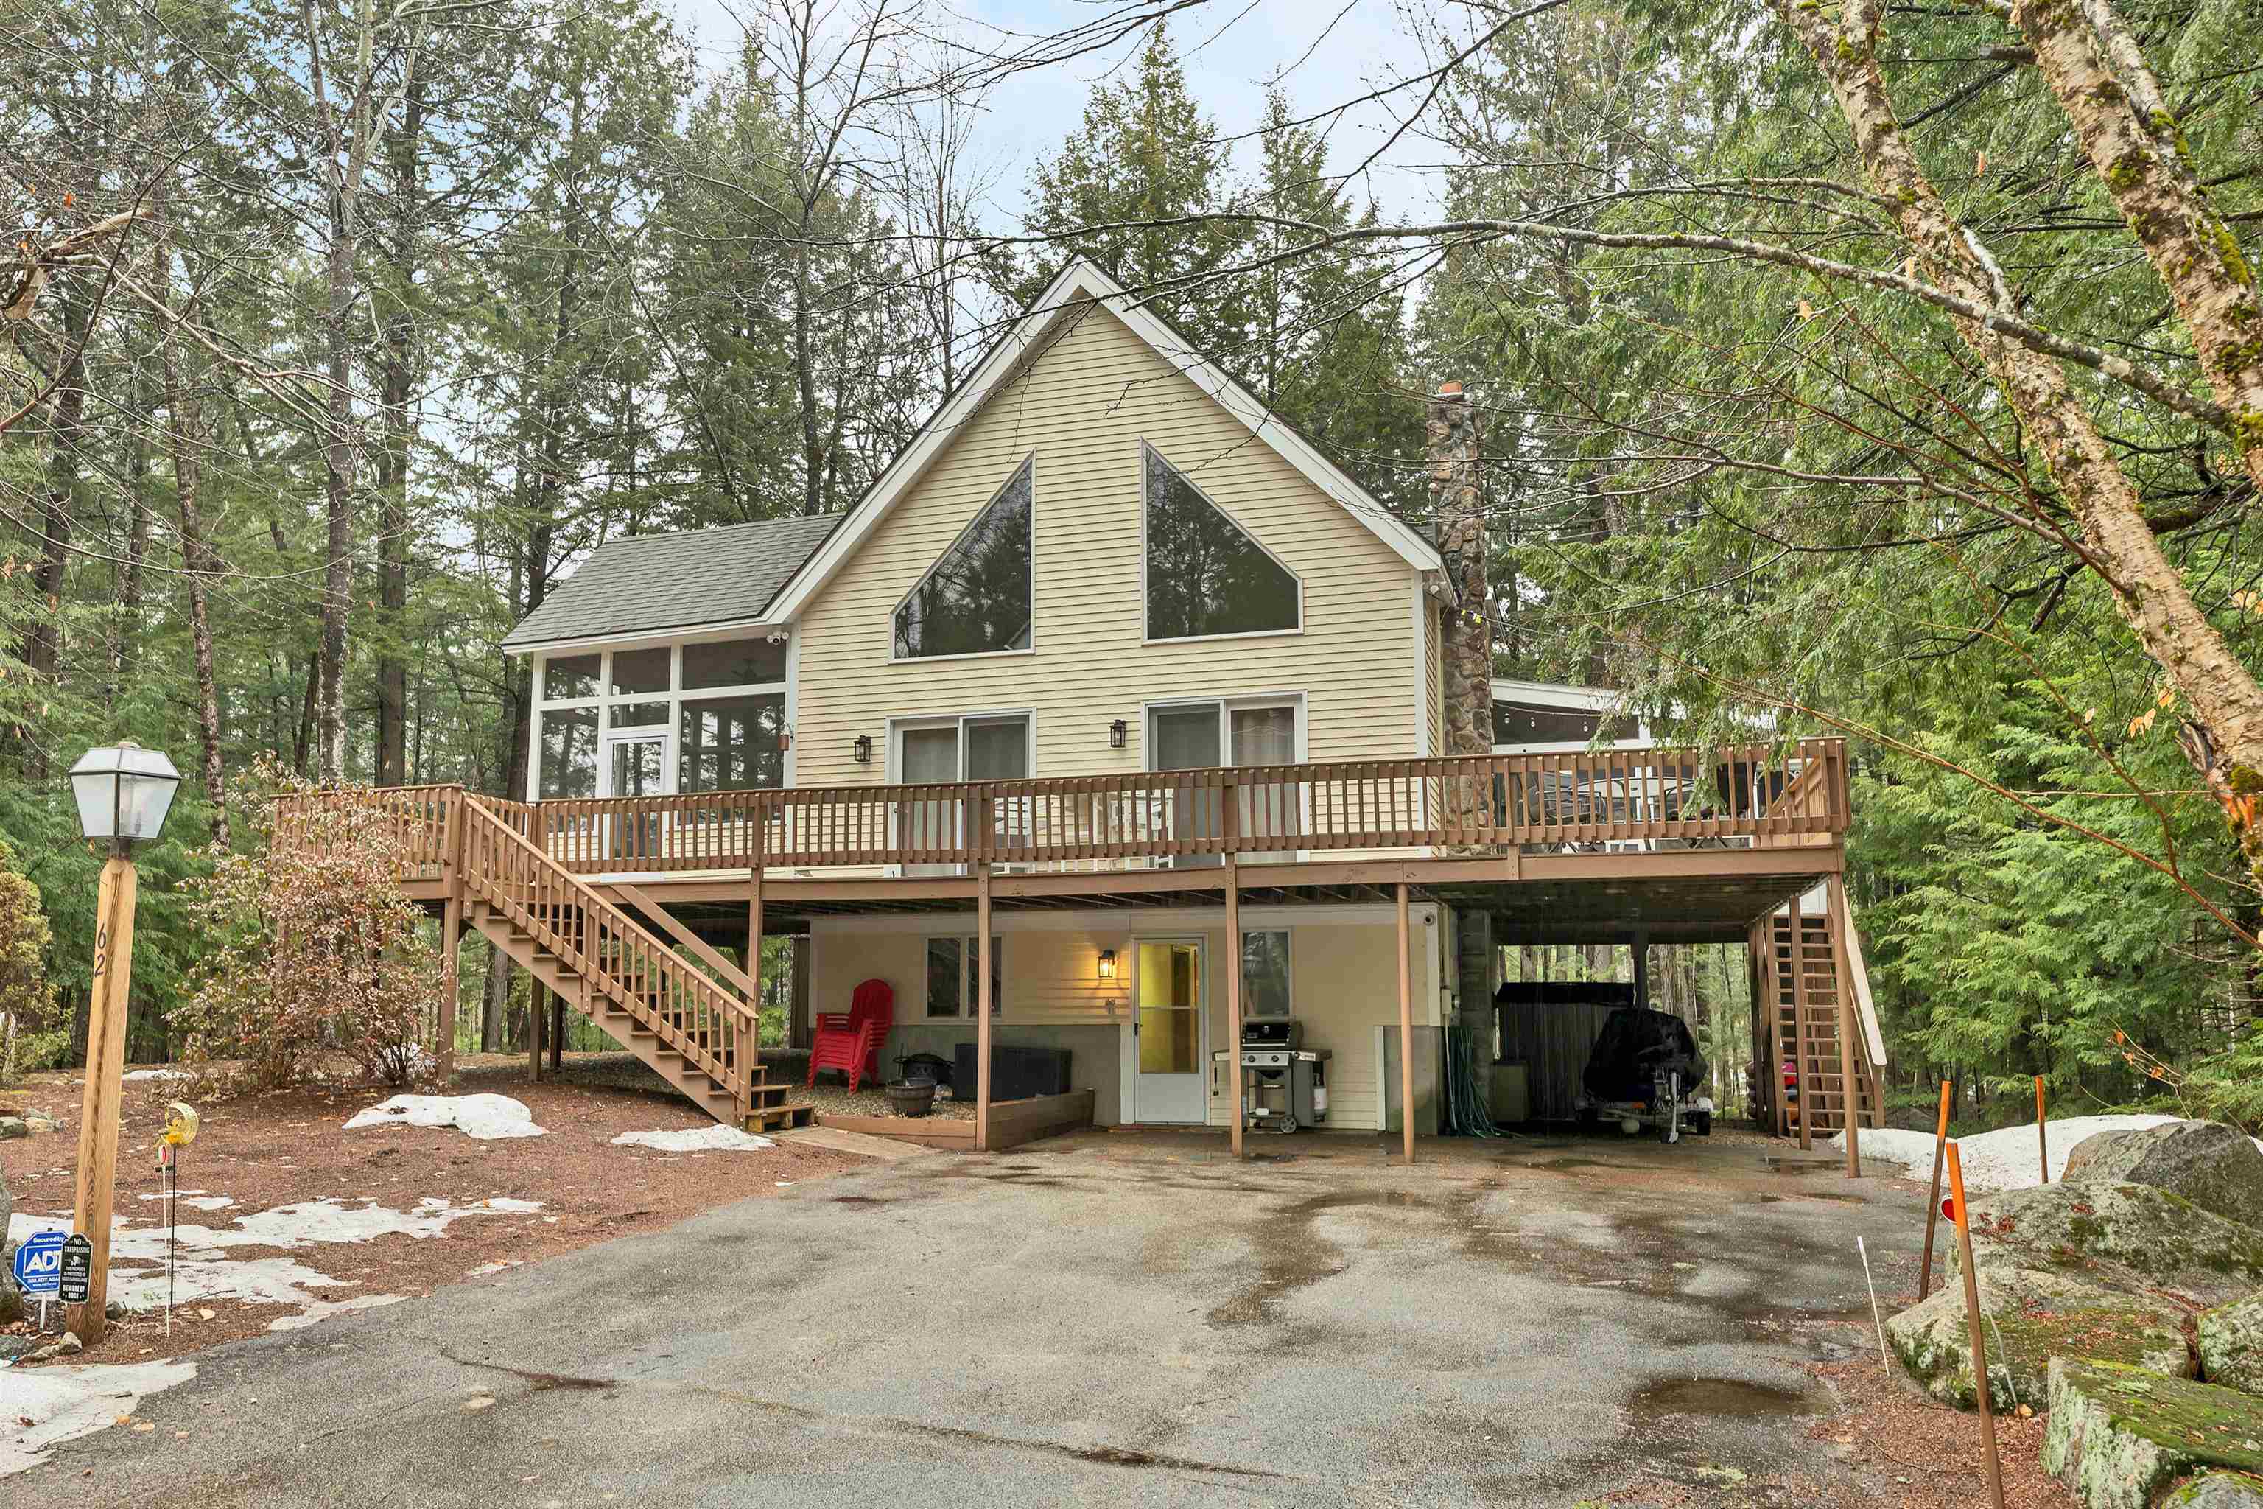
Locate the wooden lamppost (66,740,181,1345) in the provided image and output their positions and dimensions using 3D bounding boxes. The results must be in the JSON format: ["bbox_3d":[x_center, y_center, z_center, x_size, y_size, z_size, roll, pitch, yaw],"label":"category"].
[{"bbox_3d":[-4.073,1.112,5.997,0.256,2.350,0.256,-3,-8,20],"label":"wooden lamppost"}]

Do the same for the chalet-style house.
[{"bbox_3d":[0.148,-0.534,19.714,16.400,9.900,10.200,-3,-8,17],"label":"chalet-style house"}]

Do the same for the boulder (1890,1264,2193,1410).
[{"bbox_3d":[3.300,2.040,5.420,0.950,0.430,0.850,0,-7,0],"label":"boulder"}]

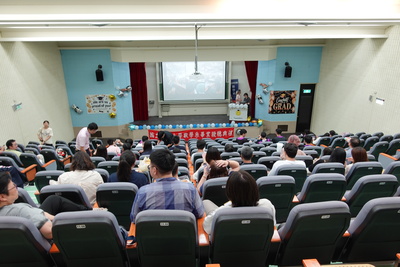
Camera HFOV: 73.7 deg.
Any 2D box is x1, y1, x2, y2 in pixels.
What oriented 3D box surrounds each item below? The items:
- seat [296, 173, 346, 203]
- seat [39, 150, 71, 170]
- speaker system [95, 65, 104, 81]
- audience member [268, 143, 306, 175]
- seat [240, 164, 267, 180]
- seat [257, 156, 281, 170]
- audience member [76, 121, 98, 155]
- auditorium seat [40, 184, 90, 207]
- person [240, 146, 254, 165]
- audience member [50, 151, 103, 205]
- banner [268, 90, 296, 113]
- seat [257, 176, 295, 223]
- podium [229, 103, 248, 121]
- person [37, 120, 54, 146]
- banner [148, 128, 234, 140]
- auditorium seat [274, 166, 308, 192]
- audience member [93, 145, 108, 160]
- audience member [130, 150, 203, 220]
[{"bbox_3d":[1.358,0.789,3.194,0.540,0.900,0.600,-1,18,-2],"label":"seat"},{"bbox_3d":[-4.020,0.793,7.546,0.550,0.940,0.600,4,19,12],"label":"seat"},{"bbox_3d":[-4.638,-2.790,12.368,0.330,0.720,0.350,-4,19,-11],"label":"speaker system"},{"bbox_3d":[1.270,0.616,4.201,0.530,1.171,0.760,-1,18,-3],"label":"audience member"},{"bbox_3d":[0.747,0.790,4.106,0.540,0.900,0.600,-1,18,-2],"label":"seat"},{"bbox_3d":[1.239,0.759,4.990,0.550,0.940,0.580,-1,18,-3],"label":"seat"},{"bbox_3d":[-2.796,0.497,6.904,0.600,1.600,0.480,0,18,3],"label":"audience member"},{"bbox_3d":[-1.371,0.866,3.010,0.550,0.940,0.620,-1,18,-3],"label":"auditorium seat"},{"bbox_3d":[0.671,0.644,4.171,0.480,1.144,0.750,-1,18,-3],"label":"person"},{"bbox_3d":[-1.282,0.681,3.123,0.520,1.220,0.780,-1,18,-3],"label":"audience member"},{"bbox_3d":[4.380,-1.619,14.081,1.418,1.193,0.030,-1,18,-2],"label":"banner"},{"bbox_3d":[0.805,0.809,3.173,0.540,0.900,0.600,-1,18,-2],"label":"seat"},{"bbox_3d":[1.996,-1.104,13.926,0.930,1.004,0.550,2,18,6],"label":"podium"},{"bbox_3d":[-4.799,0.372,8.590,0.460,1.620,0.320,-10,20,-27],"label":"person"},{"bbox_3d":[-0.419,0.050,13.788,4.425,0.536,0.050,-1,18,-2],"label":"banner"},{"bbox_3d":[1.314,0.780,4.142,0.540,0.900,0.620,-1,18,-2],"label":"auditorium seat"},{"bbox_3d":[-2.111,0.776,5.973,0.480,1.100,0.720,-4,19,-10],"label":"audience member"},{"bbox_3d":[-0.245,0.642,2.244,0.540,1.298,0.780,-1,18,-3],"label":"audience member"}]

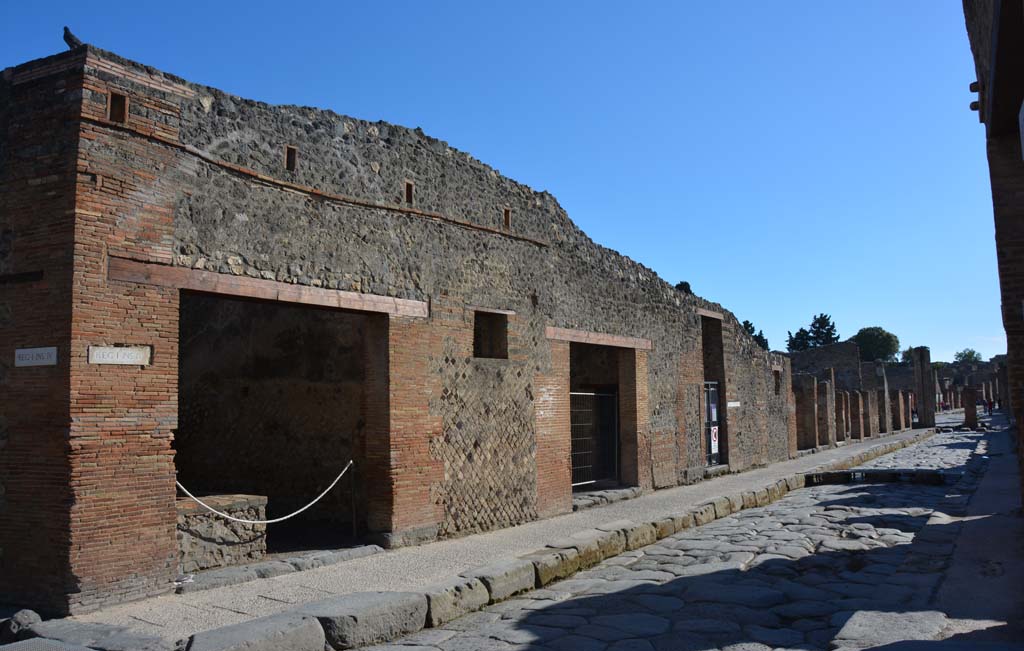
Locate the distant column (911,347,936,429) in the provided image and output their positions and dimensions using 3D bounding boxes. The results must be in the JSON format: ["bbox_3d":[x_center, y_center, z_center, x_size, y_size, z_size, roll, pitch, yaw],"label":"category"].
[{"bbox_3d":[28.360,4.278,53.000,1.400,5.500,1.400,-4,-6,34],"label":"distant column"}]

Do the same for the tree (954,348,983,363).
[{"bbox_3d":[77.321,8.128,129.647,4.400,8.000,4.400,-4,-6,30],"label":"tree"}]

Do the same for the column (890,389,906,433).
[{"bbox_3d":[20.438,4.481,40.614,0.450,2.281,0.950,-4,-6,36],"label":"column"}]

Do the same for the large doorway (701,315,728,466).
[{"bbox_3d":[4.570,1.594,18.091,0.400,3.500,1.520,-4,-6,34],"label":"large doorway"}]

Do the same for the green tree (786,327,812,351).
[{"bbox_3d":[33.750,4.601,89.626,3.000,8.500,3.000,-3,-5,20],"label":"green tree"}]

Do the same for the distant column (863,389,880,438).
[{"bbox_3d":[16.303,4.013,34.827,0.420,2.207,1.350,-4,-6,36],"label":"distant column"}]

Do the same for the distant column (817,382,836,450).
[{"bbox_3d":[11.827,3.335,28.884,0.420,2.518,0.950,-4,-6,36],"label":"distant column"}]

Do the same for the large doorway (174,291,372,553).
[{"bbox_3d":[-2.330,1.057,7.842,0.450,2.560,2.650,-4,-6,34],"label":"large doorway"}]

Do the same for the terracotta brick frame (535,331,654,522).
[{"bbox_3d":[1.364,1.555,13.290,0.450,2.870,4.200,-4,-6,34],"label":"terracotta brick frame"}]

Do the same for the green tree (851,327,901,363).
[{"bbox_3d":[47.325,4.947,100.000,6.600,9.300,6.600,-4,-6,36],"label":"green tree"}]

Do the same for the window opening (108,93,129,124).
[{"bbox_3d":[-4.060,-2.239,7.925,0.180,0.306,0.191,-4,-6,36],"label":"window opening"}]

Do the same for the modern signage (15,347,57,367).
[{"bbox_3d":[-3.770,0.251,6.089,0.508,0.142,0.030,-3,-5,24],"label":"modern signage"}]

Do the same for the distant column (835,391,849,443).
[{"bbox_3d":[13.253,3.649,30.898,0.380,2.058,0.500,-4,-6,36],"label":"distant column"}]

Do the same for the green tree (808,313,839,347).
[{"bbox_3d":[36.569,3.459,89.585,3.500,9.500,3.500,-3,-5,22],"label":"green tree"}]

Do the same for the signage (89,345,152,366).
[{"bbox_3d":[-3.923,0.304,7.705,0.040,0.191,0.595,-4,-6,36],"label":"signage"}]

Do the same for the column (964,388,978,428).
[{"bbox_3d":[34.622,6.267,58.000,0.850,3.050,0.850,-4,-6,34],"label":"column"}]

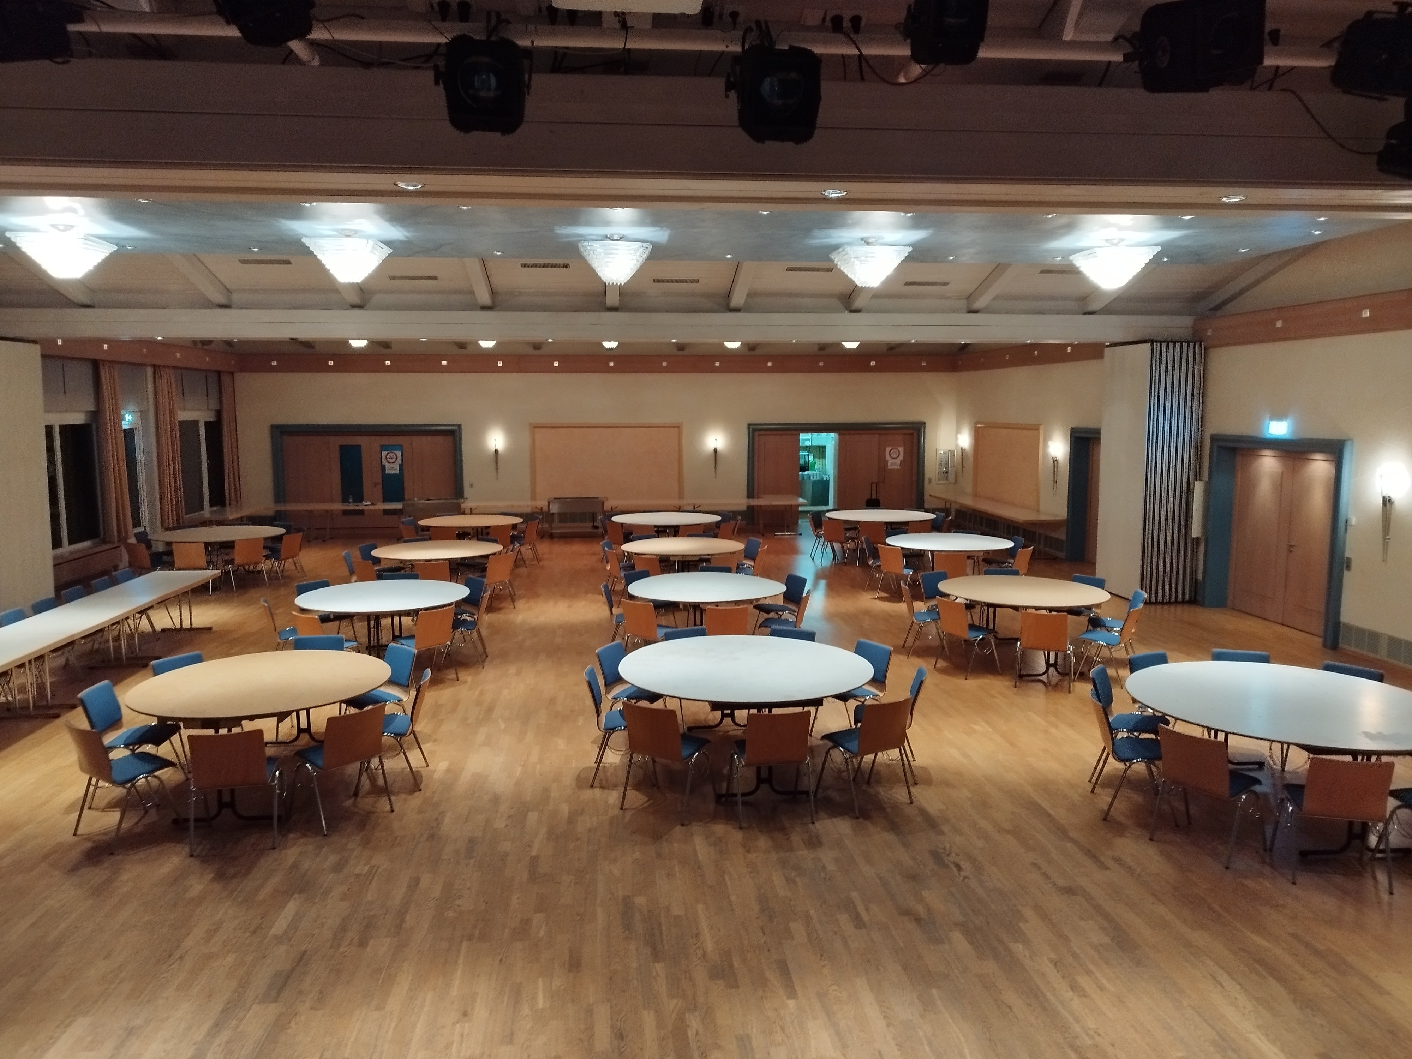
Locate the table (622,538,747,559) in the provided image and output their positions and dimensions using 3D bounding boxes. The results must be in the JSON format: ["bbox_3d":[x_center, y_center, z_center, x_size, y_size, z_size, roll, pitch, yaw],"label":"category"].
[{"bbox_3d":[-0.335,0.615,14.248,1.812,0.761,1.812,0,7,0],"label":"table"}]

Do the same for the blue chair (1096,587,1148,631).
[{"bbox_3d":[4.350,1.054,10.427,0.533,0.789,0.523,1,7,9],"label":"blue chair"}]

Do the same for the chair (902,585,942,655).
[{"bbox_3d":[2.459,1.001,10.974,0.525,0.795,0.515,0,7,4],"label":"chair"}]

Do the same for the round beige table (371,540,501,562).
[{"bbox_3d":[-3.819,0.658,14.038,1.819,0.750,1.819,-1,7,-5],"label":"round beige table"}]

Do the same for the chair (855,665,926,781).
[{"bbox_3d":[1.381,1.450,7.465,0.530,0.800,0.520,1,7,10],"label":"chair"}]

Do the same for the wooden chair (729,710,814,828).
[{"bbox_3d":[0.449,1.545,6.623,0.505,0.785,0.525,-1,7,-7],"label":"wooden chair"}]

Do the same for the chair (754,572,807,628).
[{"bbox_3d":[0.846,0.956,11.352,0.530,0.800,0.520,-4,8,-27],"label":"chair"}]

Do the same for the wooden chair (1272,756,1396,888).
[{"bbox_3d":[3.636,1.626,5.705,0.515,0.785,0.520,1,7,13],"label":"wooden chair"}]

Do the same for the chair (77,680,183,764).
[{"bbox_3d":[-4.097,1.517,7.046,0.520,0.785,0.515,-1,7,-7],"label":"chair"}]

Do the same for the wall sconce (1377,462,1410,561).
[{"bbox_3d":[7.178,-0.134,10.264,0.140,0.959,0.200,-1,7,-6],"label":"wall sconce"}]

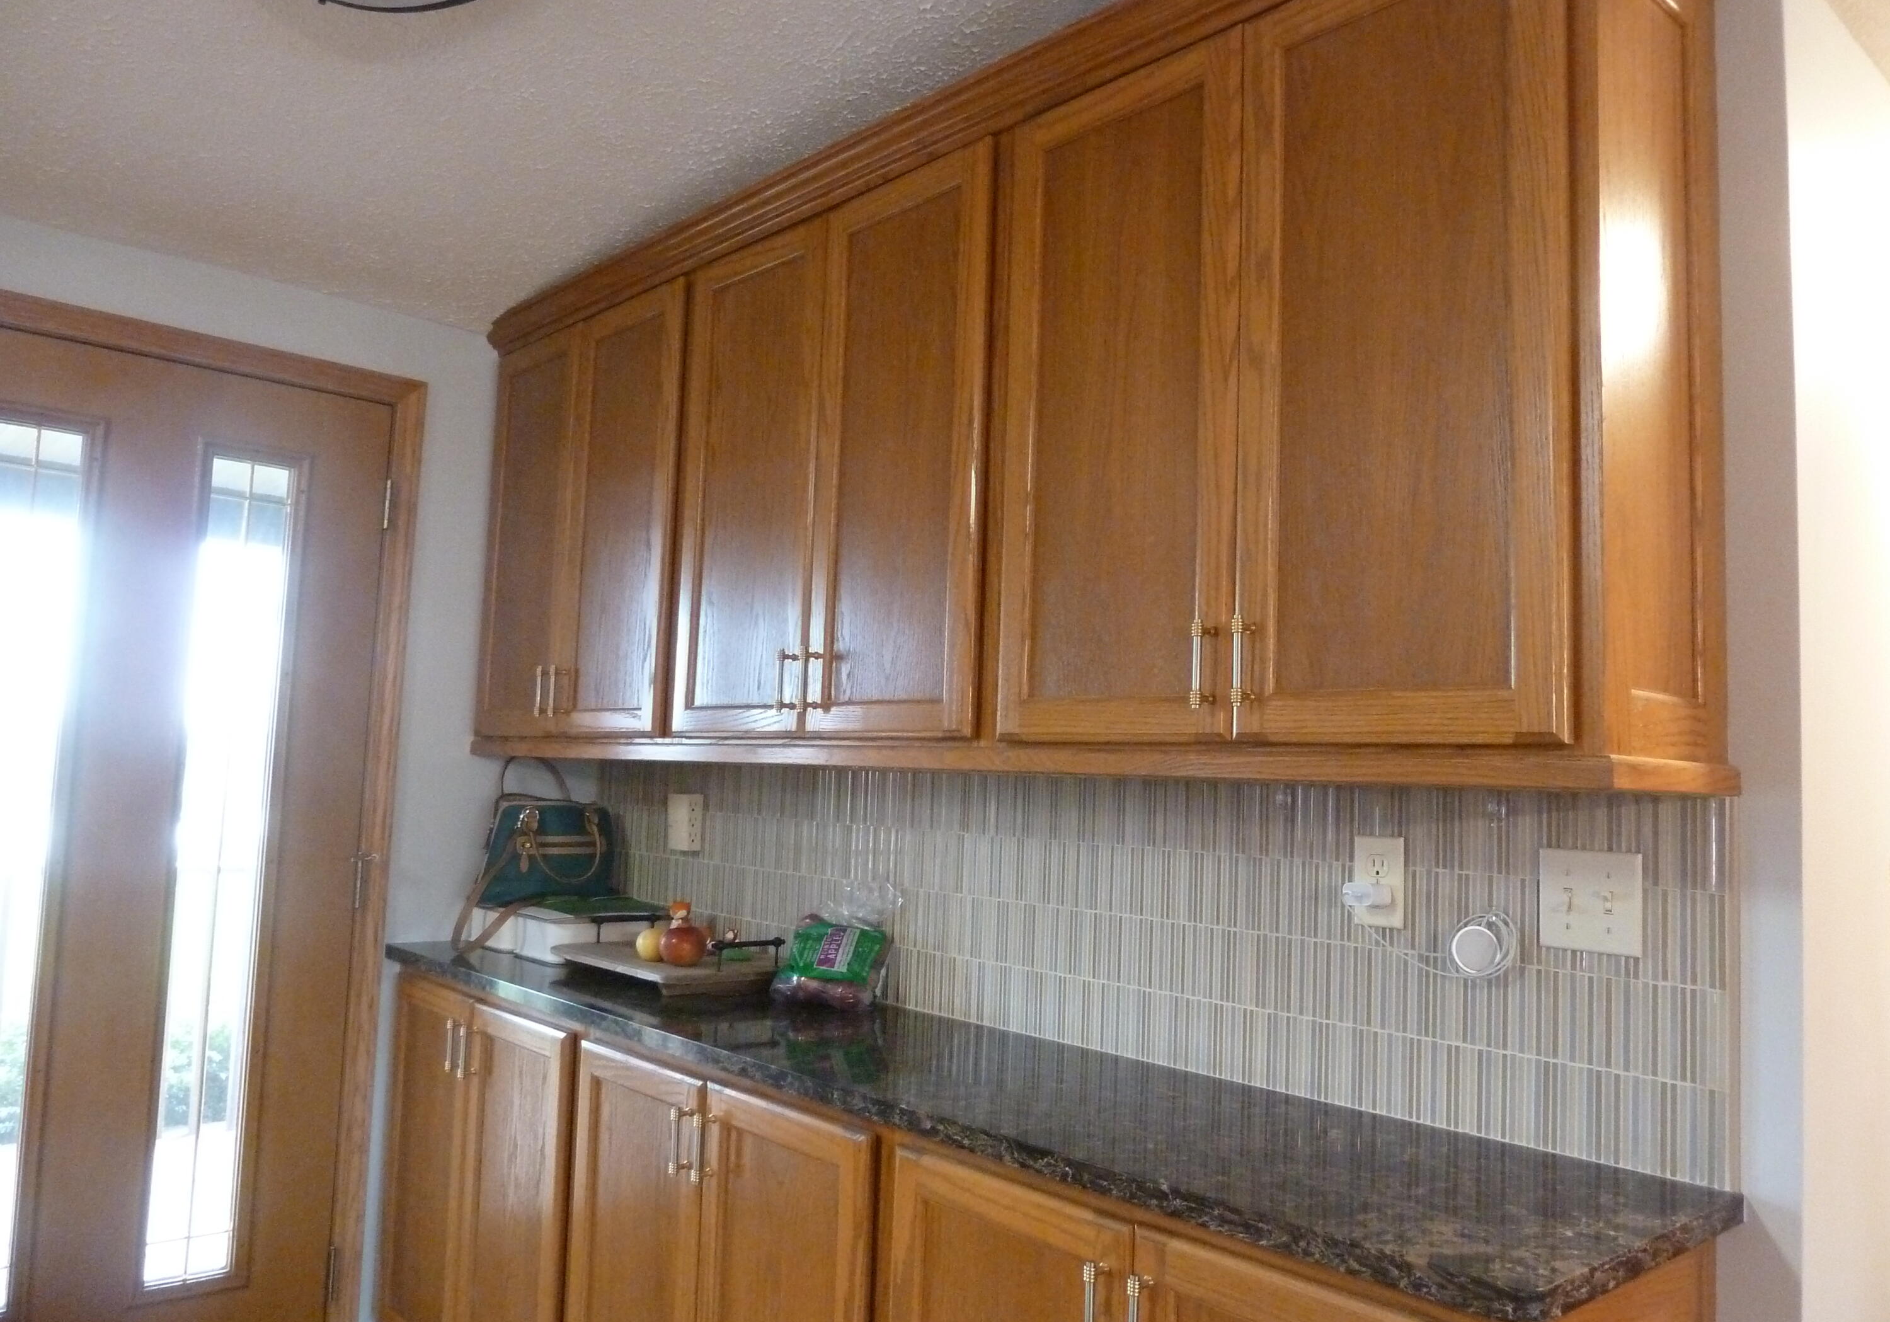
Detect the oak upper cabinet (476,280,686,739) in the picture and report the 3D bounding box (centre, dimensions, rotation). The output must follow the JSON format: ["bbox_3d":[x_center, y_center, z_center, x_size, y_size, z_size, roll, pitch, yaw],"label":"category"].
[{"bbox_3d":[-0.656,-0.257,2.917,0.316,0.863,0.803,6,-7,-42],"label":"oak upper cabinet"}]

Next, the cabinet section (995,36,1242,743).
[{"bbox_3d":[0.329,-0.317,1.854,0.310,0.862,0.385,7,-7,-42],"label":"cabinet section"}]

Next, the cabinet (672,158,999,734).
[{"bbox_3d":[-0.094,-0.290,2.300,0.316,0.863,0.784,6,-7,-42],"label":"cabinet"}]

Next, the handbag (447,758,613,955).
[{"bbox_3d":[-0.916,0.417,3.058,0.339,0.407,0.182,6,-7,-42],"label":"handbag"}]

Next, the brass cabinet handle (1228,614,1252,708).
[{"bbox_3d":[0.333,0.001,1.529,0.036,0.103,0.014,6,-7,-42],"label":"brass cabinet handle"}]

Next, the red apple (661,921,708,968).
[{"bbox_3d":[-0.479,0.524,2.507,0.087,0.078,0.087,2,-5,0],"label":"red apple"}]

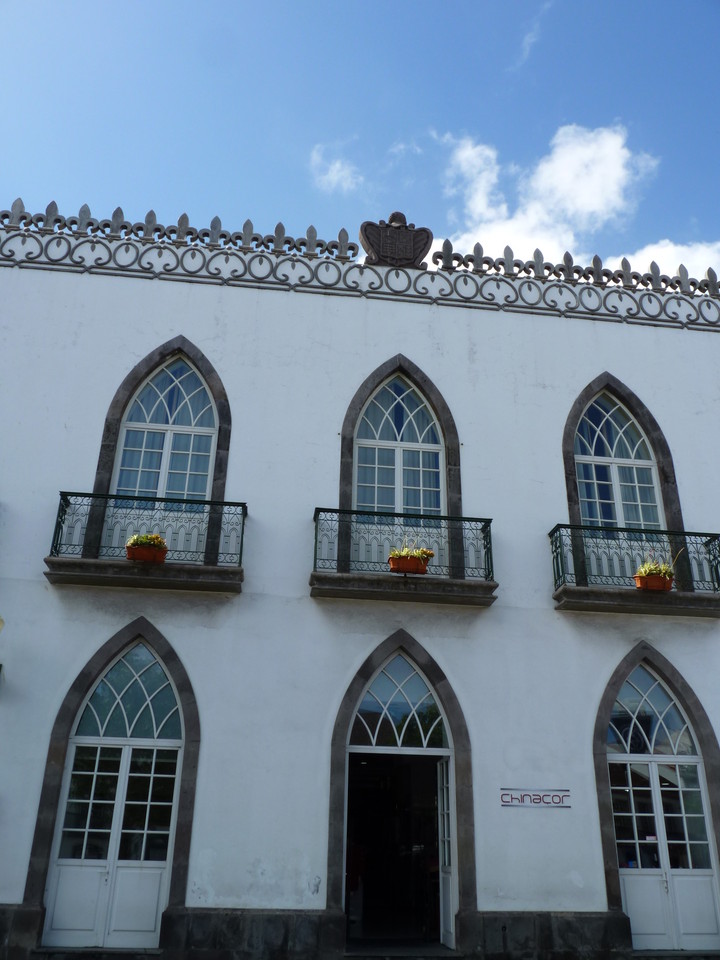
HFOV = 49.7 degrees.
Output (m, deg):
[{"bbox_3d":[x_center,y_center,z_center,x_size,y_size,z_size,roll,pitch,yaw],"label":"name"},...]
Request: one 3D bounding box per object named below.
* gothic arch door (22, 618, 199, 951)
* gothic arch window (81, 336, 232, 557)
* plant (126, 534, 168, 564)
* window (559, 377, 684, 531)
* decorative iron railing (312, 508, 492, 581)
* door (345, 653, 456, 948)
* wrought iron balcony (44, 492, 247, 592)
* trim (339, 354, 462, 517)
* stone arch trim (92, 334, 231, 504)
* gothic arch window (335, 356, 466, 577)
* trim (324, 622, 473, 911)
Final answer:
[{"bbox_3d":[-3.282,3.803,10.883,2.059,3.802,0.234,4,-25,-6],"label":"gothic arch door"},{"bbox_3d":[-3.118,-0.591,12.600,2.003,4.074,0.242,4,-24,-6],"label":"gothic arch window"},{"bbox_3d":[-3.155,1.027,11.504,0.585,0.445,0.234,4,-25,-6],"label":"plant"},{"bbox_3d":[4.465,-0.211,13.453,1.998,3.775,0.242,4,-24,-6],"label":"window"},{"bbox_3d":[0.659,1.085,11.977,2.743,0.989,0.540,4,-24,-6],"label":"decorative iron railing"},{"bbox_3d":[0.595,4.463,11.207,1.544,3.978,0.257,4,-25,-6],"label":"door"},{"bbox_3d":[-3.093,0.997,11.479,2.783,1.380,0.598,4,-24,-6],"label":"wrought iron balcony"},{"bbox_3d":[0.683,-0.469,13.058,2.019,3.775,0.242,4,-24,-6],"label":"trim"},{"bbox_3d":[-3.196,-0.684,12.940,2.047,4.048,0.234,4,-25,-6],"label":"stone arch trim"},{"bbox_3d":[0.690,-0.348,13.302,2.053,4.200,0.269,4,-25,-6],"label":"gothic arch window"},{"bbox_3d":[0.593,3.999,11.075,2.024,3.739,0.242,4,-24,-6],"label":"trim"}]

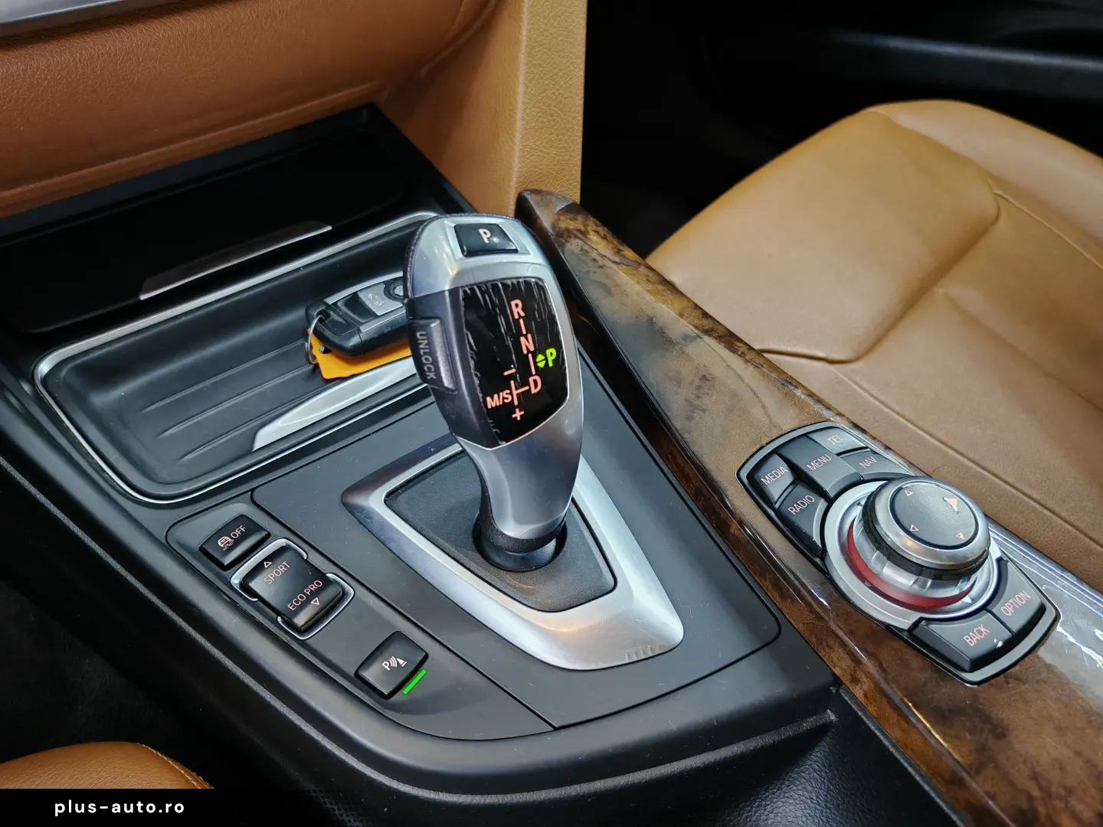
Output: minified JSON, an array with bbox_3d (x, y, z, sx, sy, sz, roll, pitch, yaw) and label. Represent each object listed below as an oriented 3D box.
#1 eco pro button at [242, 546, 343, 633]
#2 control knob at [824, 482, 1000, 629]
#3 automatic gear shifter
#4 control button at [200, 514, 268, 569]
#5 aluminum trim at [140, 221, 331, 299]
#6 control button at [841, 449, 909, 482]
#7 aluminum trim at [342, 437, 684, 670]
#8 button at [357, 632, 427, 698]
[{"bbox_3d":[-0.089,0.061,0.287,0.030,0.006,0.019,29,49,22],"label":"eco pro button"},{"bbox_3d":[0.134,0.043,0.297,0.066,0.028,0.060,3,44,-3],"label":"control knob"},{"bbox_3d":[-0.014,-0.002,0.276,0.048,0.125,0.038,-27,39,-29],"label":"automatic gear shifter"},{"bbox_3d":[-0.114,0.047,0.298,0.014,0.005,0.020,29,48,22],"label":"control button"},{"bbox_3d":[-0.156,-0.078,0.414,0.103,0.006,0.009,-31,55,-32],"label":"aluminum trim"},{"bbox_3d":[0.128,0.022,0.332,0.019,0.005,0.017,-15,48,-20],"label":"control button"},{"bbox_3d":[-0.003,0.043,0.311,0.102,0.009,0.122,-23,51,-27],"label":"aluminum trim"},{"bbox_3d":[-0.051,0.082,0.270,0.014,0.005,0.020,29,48,22],"label":"button"}]

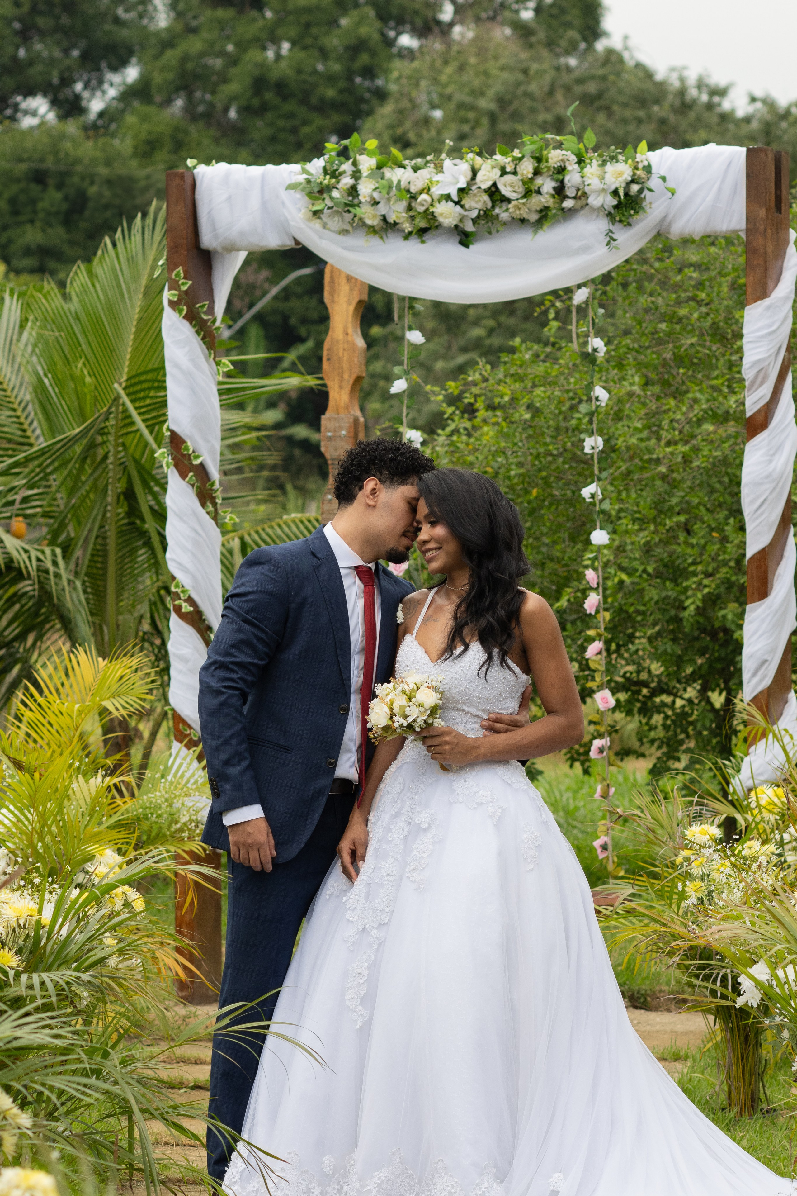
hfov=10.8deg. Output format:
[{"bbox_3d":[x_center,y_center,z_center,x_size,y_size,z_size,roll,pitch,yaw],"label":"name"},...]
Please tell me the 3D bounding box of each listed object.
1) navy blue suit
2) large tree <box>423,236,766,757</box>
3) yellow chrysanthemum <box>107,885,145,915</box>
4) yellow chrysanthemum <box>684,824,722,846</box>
[{"bbox_3d":[-0.182,0.581,9.450,0.540,1.490,0.420,-2,2,-44],"label":"navy blue suit"},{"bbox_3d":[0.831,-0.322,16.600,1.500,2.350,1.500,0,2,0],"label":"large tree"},{"bbox_3d":[-0.582,0.644,9.000,0.080,0.062,0.075,-1,2,-17],"label":"yellow chrysanthemum"},{"bbox_3d":[0.758,0.591,10.500,0.090,0.060,0.080,0,2,0],"label":"yellow chrysanthemum"}]

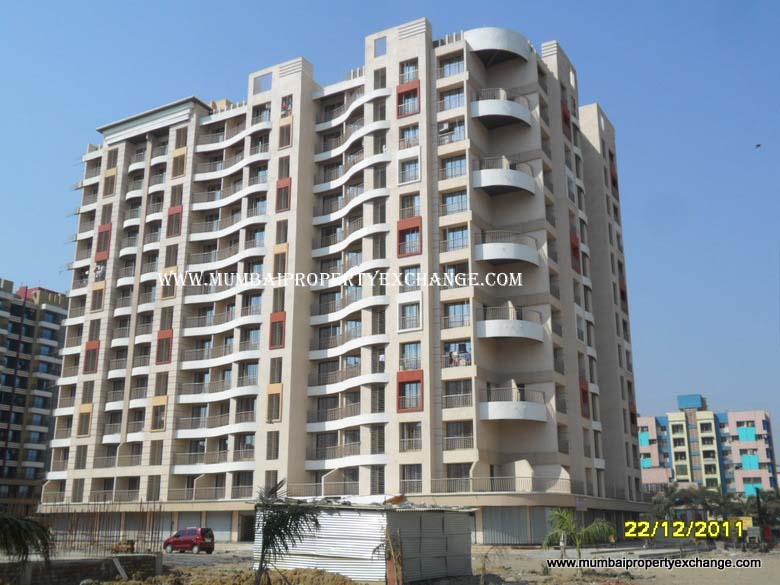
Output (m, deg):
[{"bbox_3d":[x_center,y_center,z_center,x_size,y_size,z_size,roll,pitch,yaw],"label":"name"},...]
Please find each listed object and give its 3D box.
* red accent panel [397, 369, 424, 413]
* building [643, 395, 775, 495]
[{"bbox_3d":[1.491,7.161,60.169,2.140,2.976,0.220,-9,-18,29],"label":"red accent panel"},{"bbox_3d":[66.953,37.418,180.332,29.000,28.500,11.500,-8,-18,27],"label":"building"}]

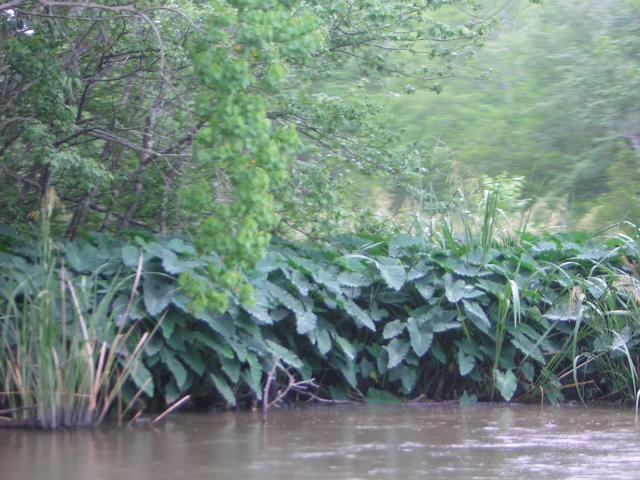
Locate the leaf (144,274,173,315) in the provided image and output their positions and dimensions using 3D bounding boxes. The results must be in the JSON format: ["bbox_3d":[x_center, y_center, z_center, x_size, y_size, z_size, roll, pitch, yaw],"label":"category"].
[{"bbox_3d":[-1.262,0.434,15.600,0.242,0.392,0.080,8,-30,0],"label":"leaf"}]

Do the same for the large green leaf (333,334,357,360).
[{"bbox_3d":[0.201,0.883,16.400,0.197,0.214,0.130,0,0,-14],"label":"large green leaf"}]

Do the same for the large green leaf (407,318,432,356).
[{"bbox_3d":[0.772,0.749,15.500,0.186,0.353,0.070,-4,-28,0],"label":"large green leaf"}]

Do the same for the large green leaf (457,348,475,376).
[{"bbox_3d":[1.137,0.957,15.600,0.133,0.233,0.050,-2,-25,0],"label":"large green leaf"}]

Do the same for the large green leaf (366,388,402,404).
[{"bbox_3d":[0.490,1.207,15.400,0.262,0.161,0.070,0,-40,0],"label":"large green leaf"}]

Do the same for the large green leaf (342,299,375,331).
[{"bbox_3d":[0.301,0.582,15.600,0.177,0.070,0.372,-19,57,-40],"label":"large green leaf"}]

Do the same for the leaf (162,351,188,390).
[{"bbox_3d":[-1.107,1.000,15.300,0.163,0.360,0.070,-1,-33,-40],"label":"leaf"}]

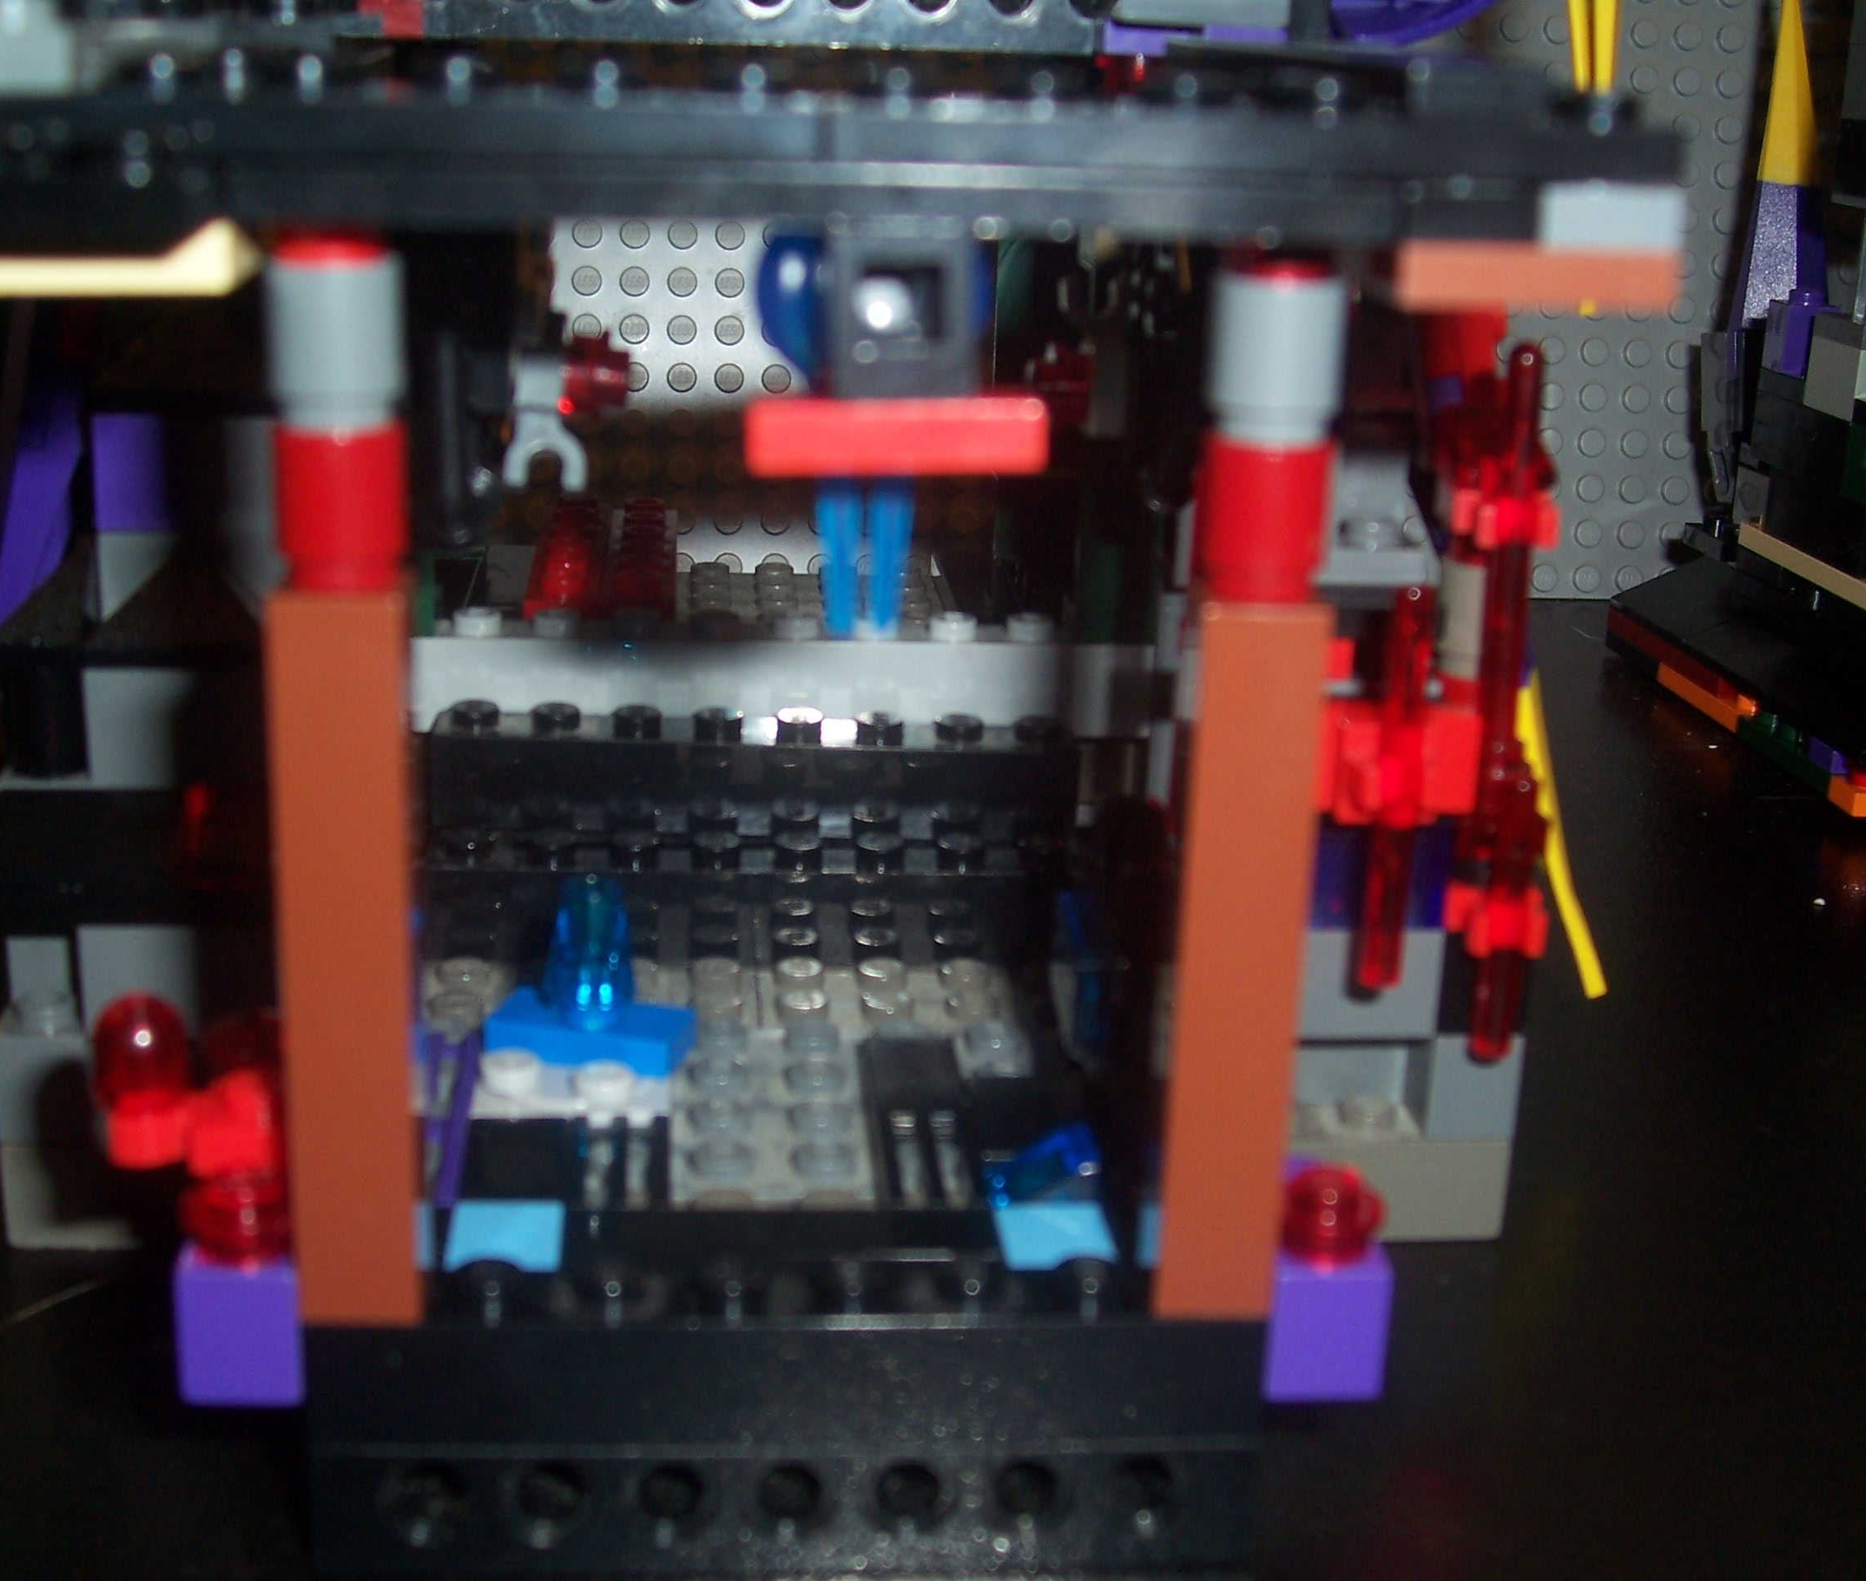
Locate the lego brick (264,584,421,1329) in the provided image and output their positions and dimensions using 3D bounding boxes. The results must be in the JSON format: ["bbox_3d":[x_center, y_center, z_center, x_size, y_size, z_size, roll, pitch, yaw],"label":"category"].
[{"bbox_3d":[-0.037,0.010,0.162,0.008,0.049,0.008,1,18,-5],"label":"lego brick"}]

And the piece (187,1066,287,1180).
[{"bbox_3d":[-0.044,0.021,0.165,0.006,0.006,0.006,1,17,-5],"label":"piece"}]

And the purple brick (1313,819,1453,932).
[{"bbox_3d":[0.033,0.006,0.218,0.020,0.010,0.009,1,17,-5],"label":"purple brick"}]

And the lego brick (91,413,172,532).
[{"bbox_3d":[-0.064,-0.026,0.211,0.008,0.010,0.008,1,17,-5],"label":"lego brick"}]

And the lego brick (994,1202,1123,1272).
[{"bbox_3d":[0.009,0.033,0.182,0.008,0.003,0.009,1,17,-5],"label":"lego brick"}]

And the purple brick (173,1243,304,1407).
[{"bbox_3d":[-0.045,0.034,0.169,0.008,0.010,0.008,1,18,-5],"label":"purple brick"}]

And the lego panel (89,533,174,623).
[{"bbox_3d":[-0.063,-0.017,0.210,0.009,0.010,0.007,1,18,-5],"label":"lego panel"}]

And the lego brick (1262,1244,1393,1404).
[{"bbox_3d":[0.026,0.035,0.175,0.008,0.010,0.008,1,18,-5],"label":"lego brick"}]

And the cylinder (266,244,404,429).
[{"bbox_3d":[-0.035,-0.027,0.150,0.008,0.010,0.008,1,17,-5],"label":"cylinder"}]

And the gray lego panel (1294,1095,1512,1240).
[{"bbox_3d":[0.036,0.033,0.226,0.028,0.010,0.009,1,17,-5],"label":"gray lego panel"}]

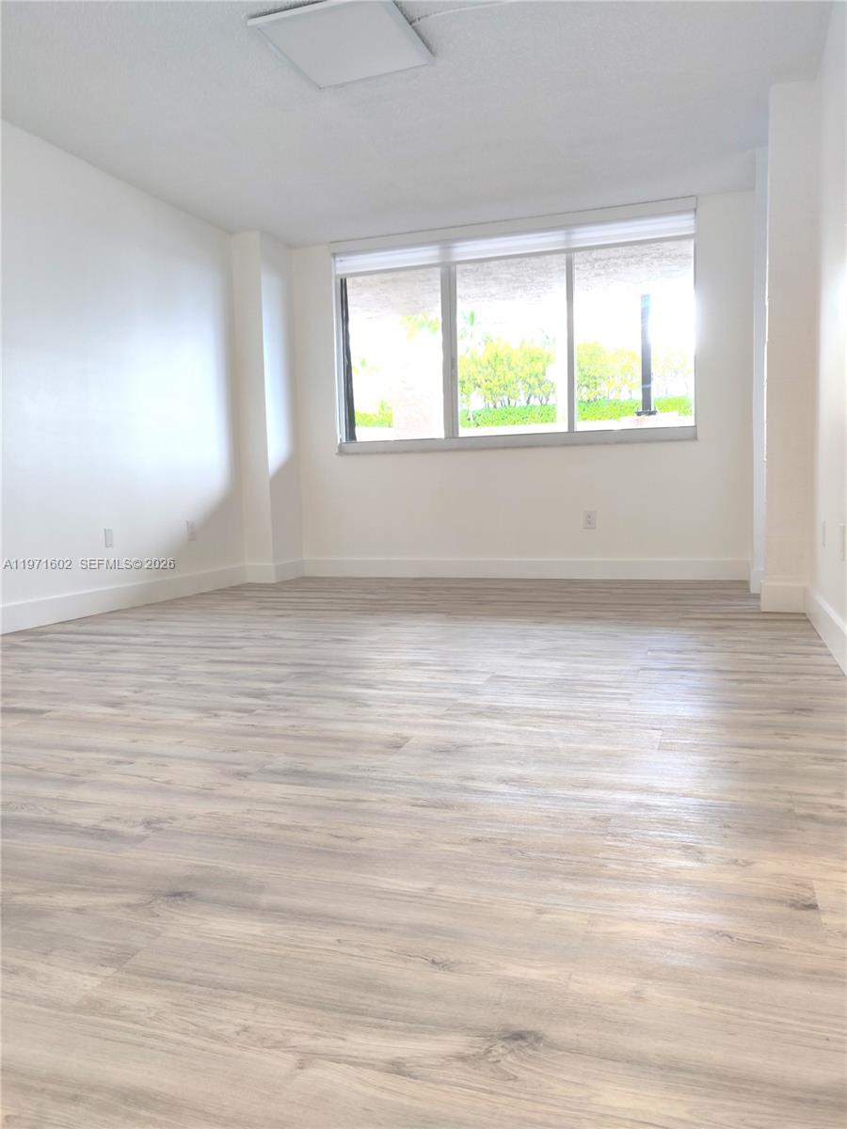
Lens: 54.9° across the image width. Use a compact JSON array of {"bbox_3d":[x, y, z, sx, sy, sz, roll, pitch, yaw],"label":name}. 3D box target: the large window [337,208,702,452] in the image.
[{"bbox_3d":[0.598,-1.641,5.983,2.668,1.513,0.100,0,5,19],"label":"large window"}]

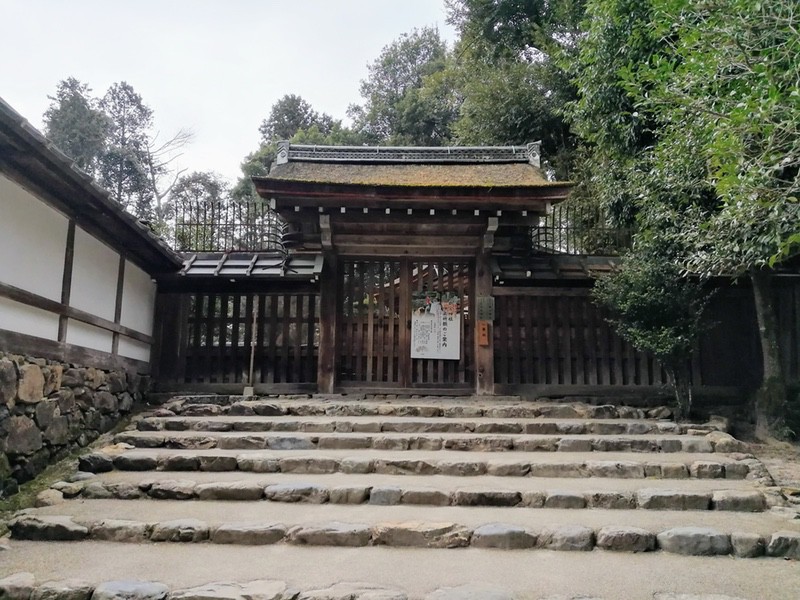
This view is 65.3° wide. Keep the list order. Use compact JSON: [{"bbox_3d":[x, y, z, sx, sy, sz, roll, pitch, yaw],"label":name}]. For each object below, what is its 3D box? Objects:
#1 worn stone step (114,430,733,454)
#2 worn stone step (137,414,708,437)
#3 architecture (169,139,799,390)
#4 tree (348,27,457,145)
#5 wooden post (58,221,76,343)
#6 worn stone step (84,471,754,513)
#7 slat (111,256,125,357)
[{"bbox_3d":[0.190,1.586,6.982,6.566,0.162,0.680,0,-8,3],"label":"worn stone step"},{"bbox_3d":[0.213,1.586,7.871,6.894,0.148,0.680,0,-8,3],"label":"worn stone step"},{"bbox_3d":[1.250,-0.532,10.527,10.547,4.354,2.800,1,-8,0],"label":"architecture"},{"bbox_3d":[0.056,-3.526,25.739,5.500,14.933,5.500,1,-8,0],"label":"tree"},{"bbox_3d":[-3.660,-0.211,6.870,0.070,1.356,0.120,1,-8,-7],"label":"wooden post"},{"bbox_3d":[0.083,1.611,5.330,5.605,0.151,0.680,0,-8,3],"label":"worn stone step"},{"bbox_3d":[-3.876,0.076,8.601,0.070,1.373,0.120,1,-8,-7],"label":"slat"}]

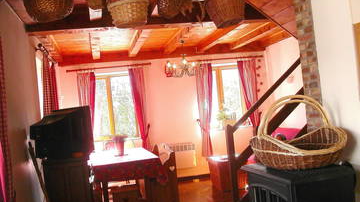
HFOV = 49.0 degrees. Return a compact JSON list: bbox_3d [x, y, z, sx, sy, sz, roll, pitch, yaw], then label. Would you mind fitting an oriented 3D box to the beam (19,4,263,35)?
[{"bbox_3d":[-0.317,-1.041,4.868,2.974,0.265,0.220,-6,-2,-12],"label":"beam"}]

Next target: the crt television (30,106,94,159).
[{"bbox_3d":[-1.281,0.337,4.074,0.570,0.490,0.470,-7,-3,37],"label":"crt television"}]

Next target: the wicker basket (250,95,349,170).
[{"bbox_3d":[0.847,0.225,2.912,0.622,0.521,0.479,-6,-2,6],"label":"wicker basket"}]

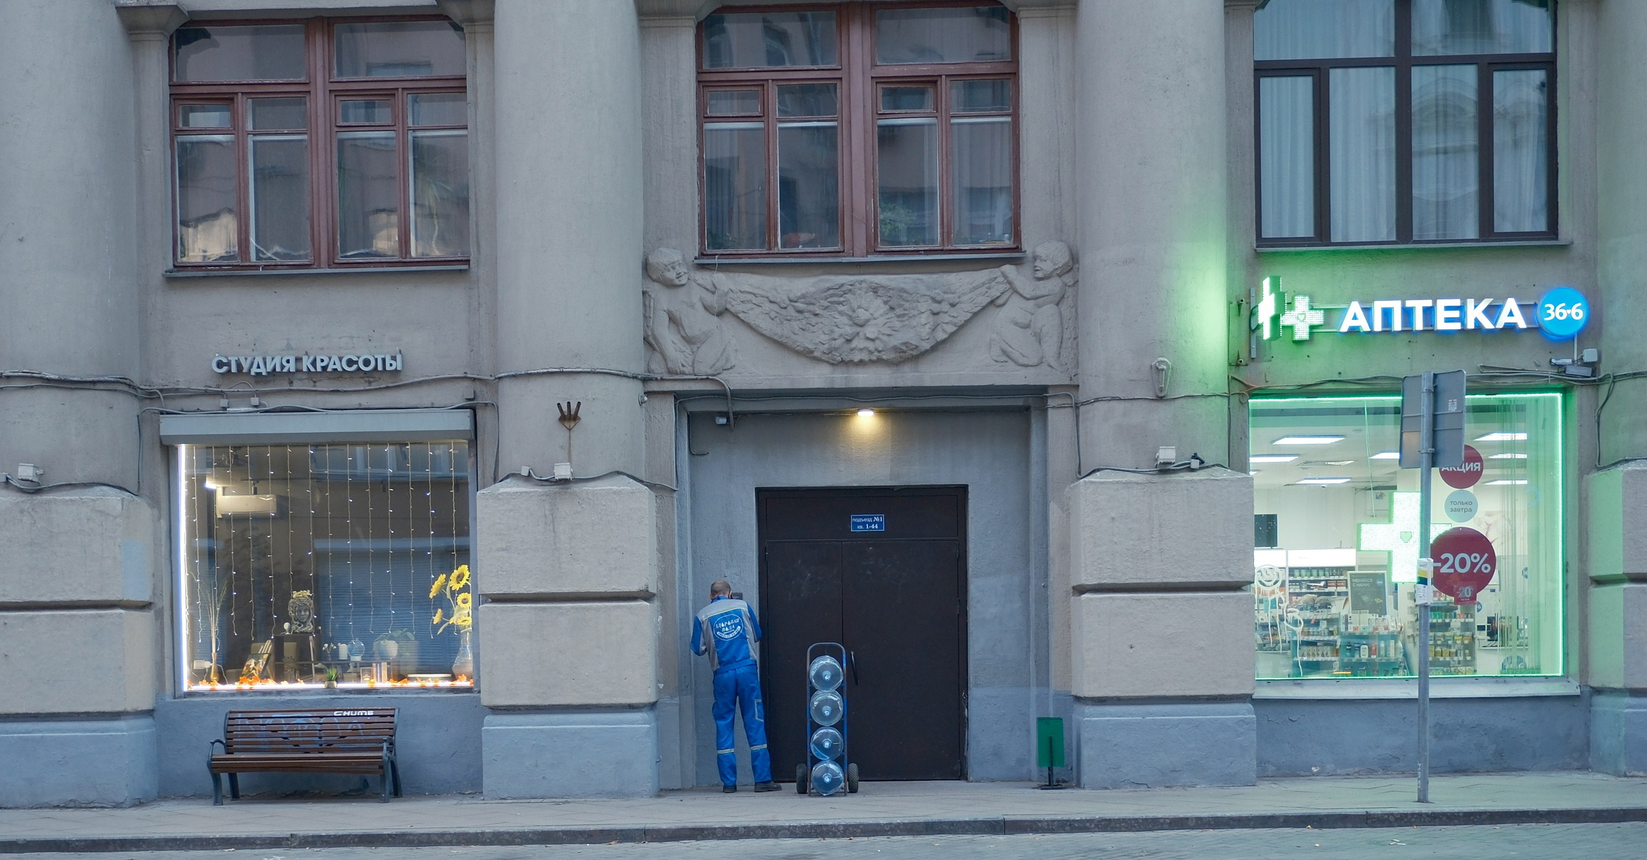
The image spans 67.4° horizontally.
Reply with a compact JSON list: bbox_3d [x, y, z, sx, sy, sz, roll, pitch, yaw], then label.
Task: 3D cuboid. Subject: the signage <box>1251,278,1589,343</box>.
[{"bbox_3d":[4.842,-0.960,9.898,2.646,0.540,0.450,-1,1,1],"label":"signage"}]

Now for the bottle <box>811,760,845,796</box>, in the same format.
[{"bbox_3d":[0.038,2.886,10.226,0.270,0.270,0.490,-1,-10,0],"label":"bottle"}]

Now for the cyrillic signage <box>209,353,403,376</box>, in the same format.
[{"bbox_3d":[-4.304,-0.544,10.301,1.604,0.172,0.090,-1,1,1],"label":"cyrillic signage"}]

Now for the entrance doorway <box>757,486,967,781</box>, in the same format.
[{"bbox_3d":[0.343,1.793,10.870,1.850,2.590,0.180,-1,0,1],"label":"entrance doorway"}]

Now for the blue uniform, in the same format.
[{"bbox_3d":[-0.771,2.207,10.420,0.650,1.570,0.450,-1,0,3],"label":"blue uniform"}]

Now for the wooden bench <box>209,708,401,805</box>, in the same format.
[{"bbox_3d":[-4.343,2.736,10.370,1.480,0.750,0.520,-1,0,1],"label":"wooden bench"}]

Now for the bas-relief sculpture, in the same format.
[{"bbox_3d":[0.312,-1.027,10.500,3.670,1.090,0.200,-1,0,1],"label":"bas-relief sculpture"}]

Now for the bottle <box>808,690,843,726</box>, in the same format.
[{"bbox_3d":[0.030,2.304,10.200,0.270,0.270,0.480,0,-4,1],"label":"bottle"}]

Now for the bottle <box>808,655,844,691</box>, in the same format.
[{"bbox_3d":[0.030,2.017,10.200,0.270,0.270,0.480,0,-4,1],"label":"bottle"}]

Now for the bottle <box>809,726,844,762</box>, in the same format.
[{"bbox_3d":[0.035,2.601,10.221,0.270,0.270,0.490,-1,-10,0],"label":"bottle"}]

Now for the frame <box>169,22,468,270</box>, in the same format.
[{"bbox_3d":[-4.397,-2.508,10.780,2.630,2.180,0.160,-1,0,1],"label":"frame"}]

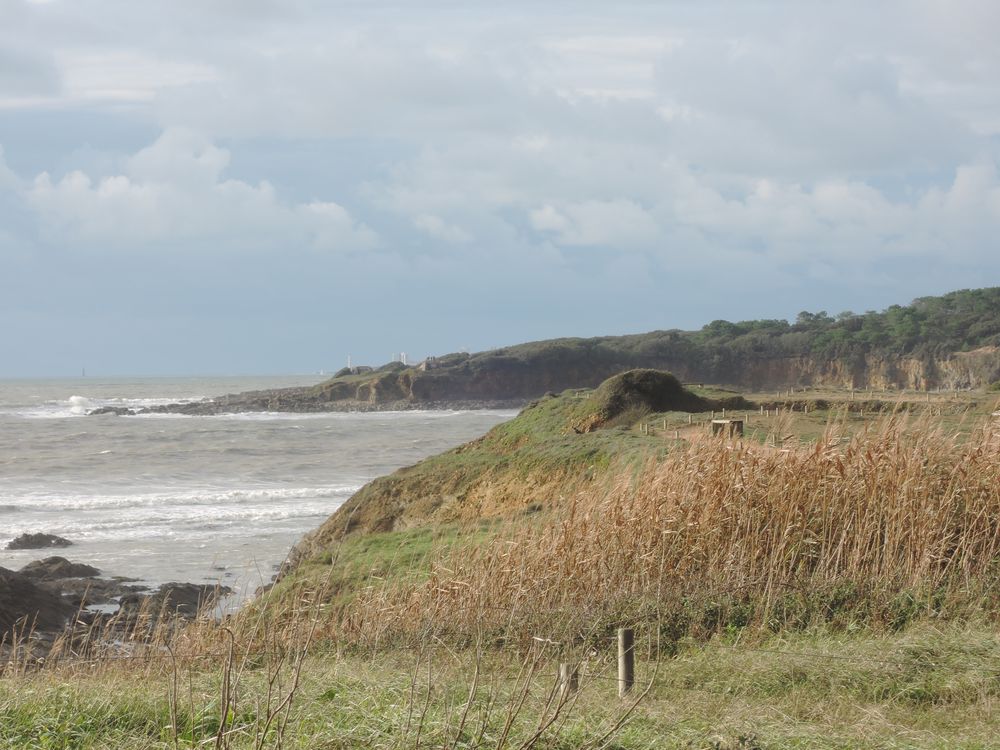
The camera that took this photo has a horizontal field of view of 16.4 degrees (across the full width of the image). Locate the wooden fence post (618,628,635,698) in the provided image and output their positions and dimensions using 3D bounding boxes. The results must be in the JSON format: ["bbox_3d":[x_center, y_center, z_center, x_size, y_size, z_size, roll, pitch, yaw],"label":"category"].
[{"bbox_3d":[0.877,2.008,24.000,0.107,0.505,0.107,-1,0,0],"label":"wooden fence post"}]

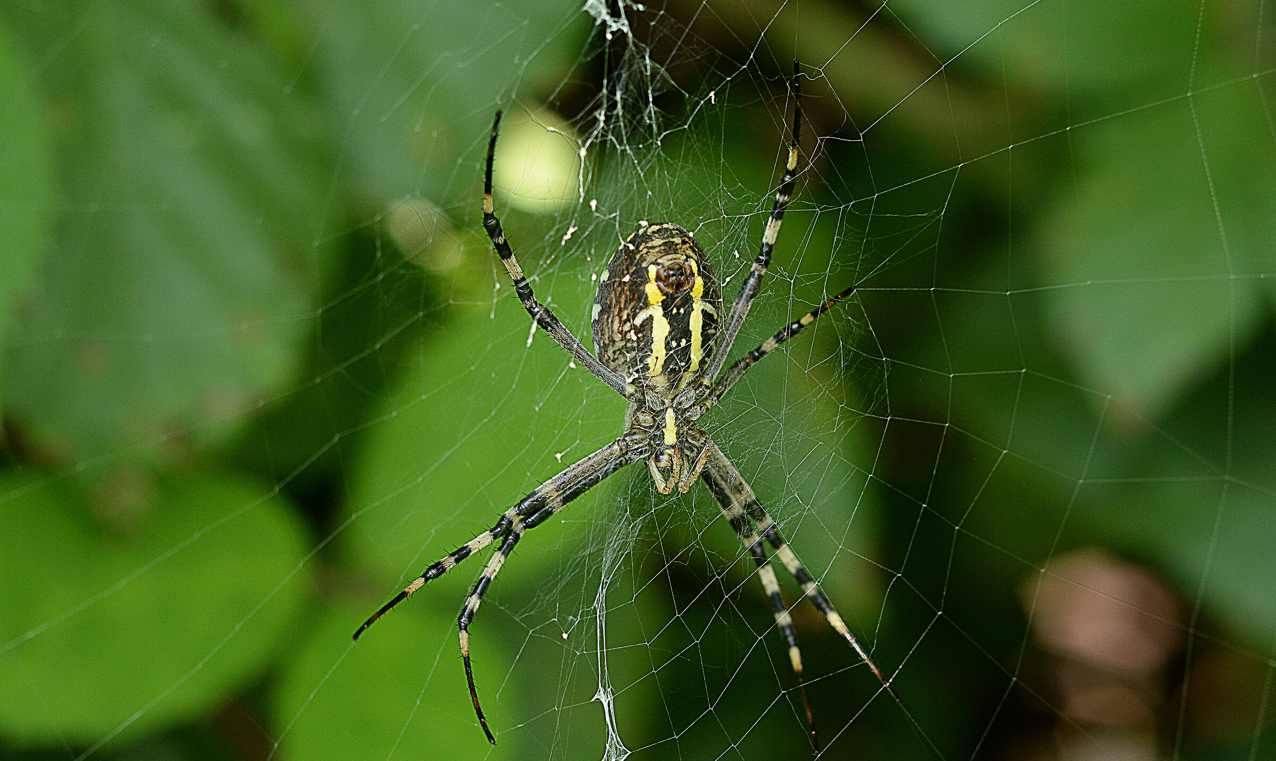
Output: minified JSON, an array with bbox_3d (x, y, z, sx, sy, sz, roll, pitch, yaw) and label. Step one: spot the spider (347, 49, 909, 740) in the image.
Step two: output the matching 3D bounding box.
[{"bbox_3d":[-0.002,0.002,0.250,0.036,0.046,0.013,-3,0,0],"label":"spider"}]

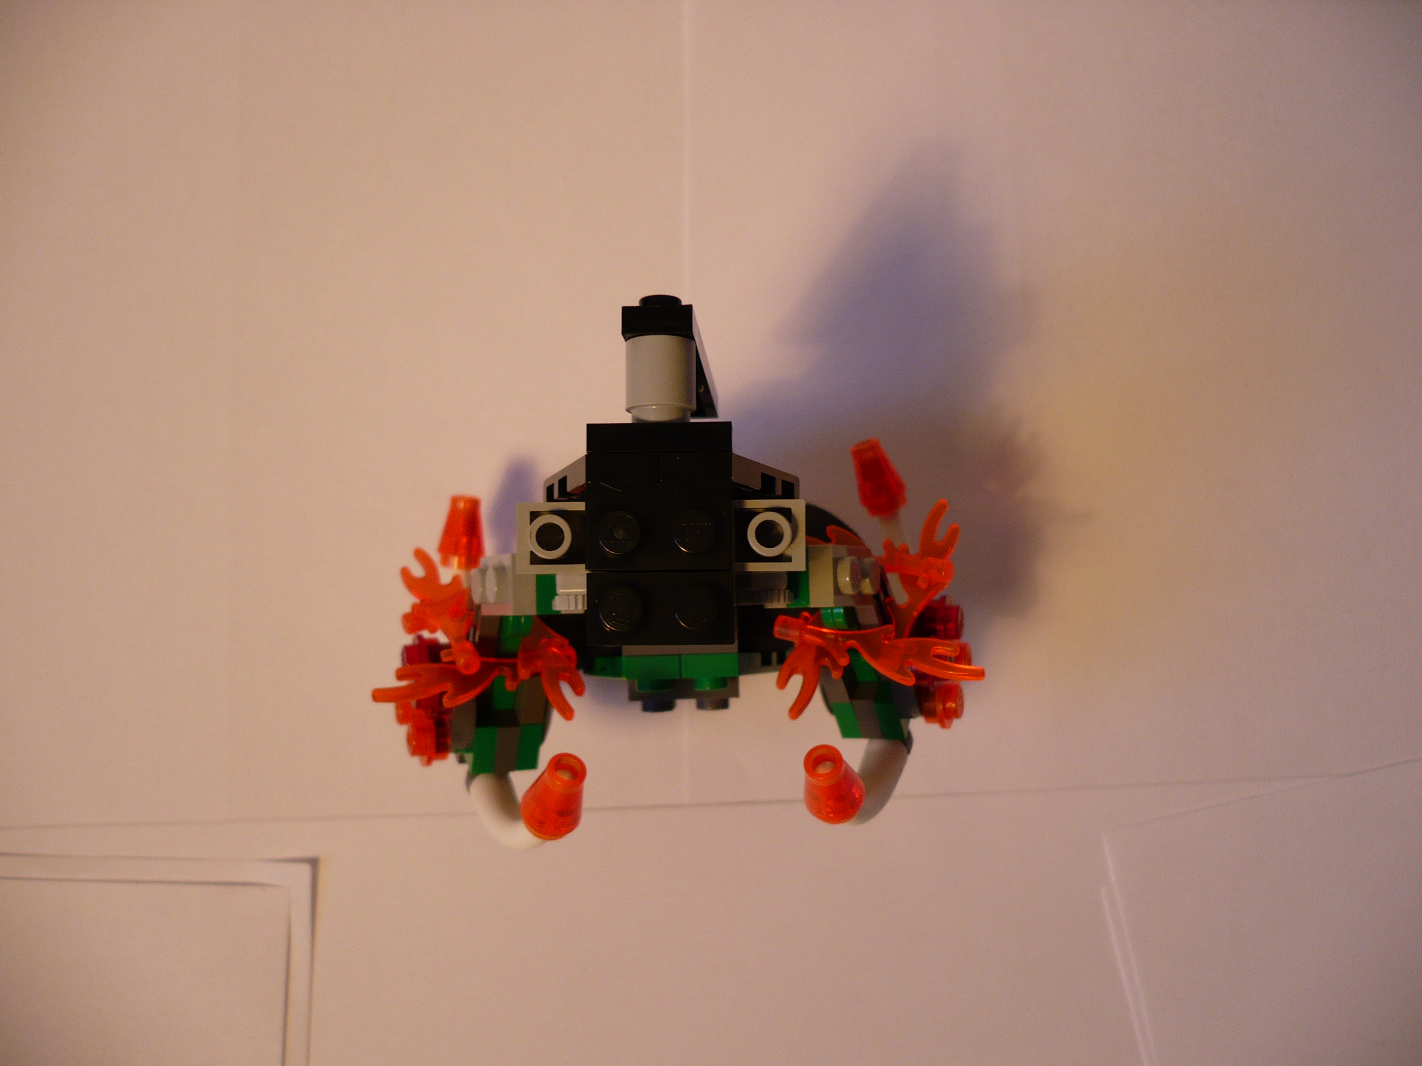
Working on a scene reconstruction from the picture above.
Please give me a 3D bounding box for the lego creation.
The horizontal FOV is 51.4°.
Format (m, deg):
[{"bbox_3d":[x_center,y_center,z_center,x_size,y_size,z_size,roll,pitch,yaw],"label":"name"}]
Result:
[{"bbox_3d":[-0.005,0.009,0.218,0.084,0.122,0.067,-1,88,2],"label":"lego creation"}]

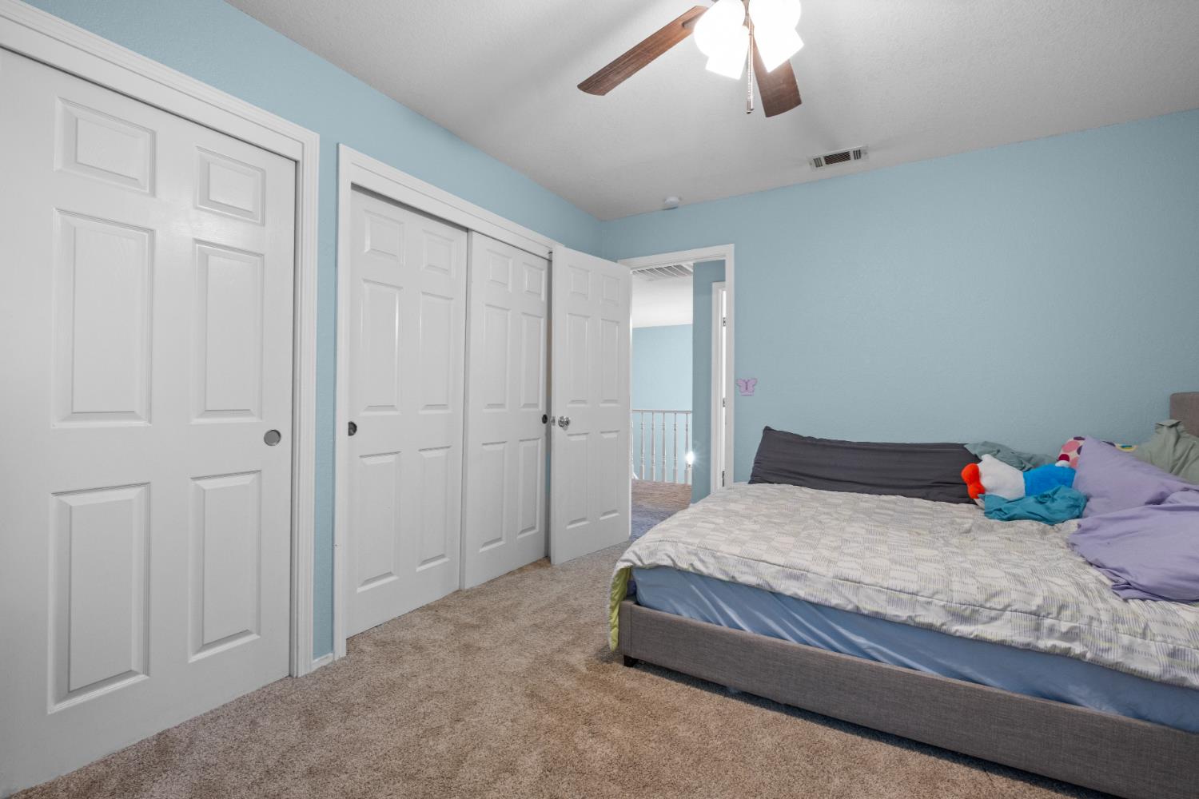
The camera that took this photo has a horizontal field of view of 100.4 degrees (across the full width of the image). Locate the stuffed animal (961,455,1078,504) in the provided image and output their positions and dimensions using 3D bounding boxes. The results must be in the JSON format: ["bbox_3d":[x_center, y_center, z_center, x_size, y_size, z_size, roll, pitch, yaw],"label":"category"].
[{"bbox_3d":[1.925,0.391,2.269,0.460,0.260,0.260,1,0,32],"label":"stuffed animal"}]

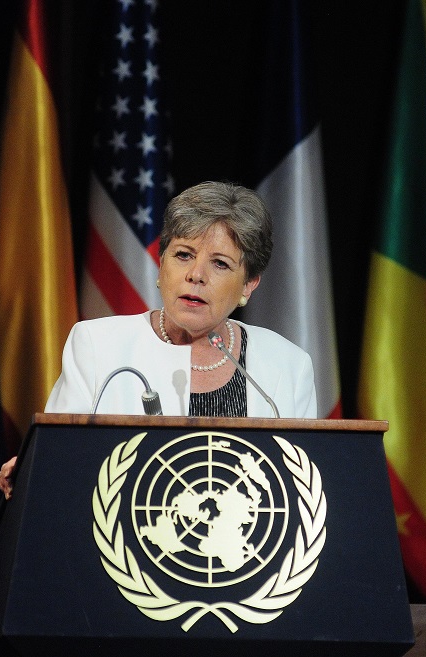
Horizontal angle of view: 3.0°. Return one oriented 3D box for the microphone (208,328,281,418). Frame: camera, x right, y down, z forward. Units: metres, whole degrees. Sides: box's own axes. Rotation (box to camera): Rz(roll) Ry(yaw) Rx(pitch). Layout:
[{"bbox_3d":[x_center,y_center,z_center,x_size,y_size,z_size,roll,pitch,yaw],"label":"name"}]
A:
[{"bbox_3d":[0.046,0.079,12.550,0.035,0.160,0.160,3,-5,-34],"label":"microphone"}]

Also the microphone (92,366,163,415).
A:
[{"bbox_3d":[-0.130,0.105,12.550,0.035,0.090,0.145,-3,-5,38],"label":"microphone"}]

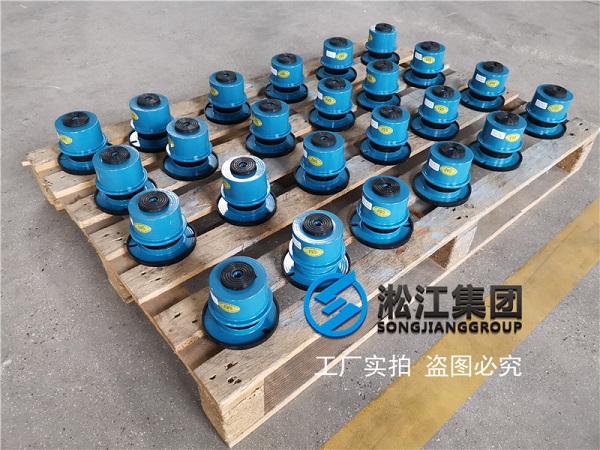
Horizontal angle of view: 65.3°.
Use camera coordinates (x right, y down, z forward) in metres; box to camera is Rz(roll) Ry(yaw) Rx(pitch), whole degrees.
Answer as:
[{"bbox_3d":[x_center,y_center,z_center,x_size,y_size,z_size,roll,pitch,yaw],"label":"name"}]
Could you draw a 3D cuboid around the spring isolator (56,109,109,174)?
[{"bbox_3d":[-0.488,-0.193,1.049,0.125,0.105,0.125,7,43,6],"label":"spring isolator"}]

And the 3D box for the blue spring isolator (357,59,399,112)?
[{"bbox_3d":[0.224,-0.399,1.303,0.125,0.105,0.125,1,42,-1],"label":"blue spring isolator"}]

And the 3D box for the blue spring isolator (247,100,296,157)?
[{"bbox_3d":[-0.069,-0.238,1.114,0.124,0.104,0.124,1,43,-1],"label":"blue spring isolator"}]

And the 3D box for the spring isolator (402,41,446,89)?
[{"bbox_3d":[0.383,-0.490,1.410,0.125,0.105,0.125,12,43,11],"label":"spring isolator"}]

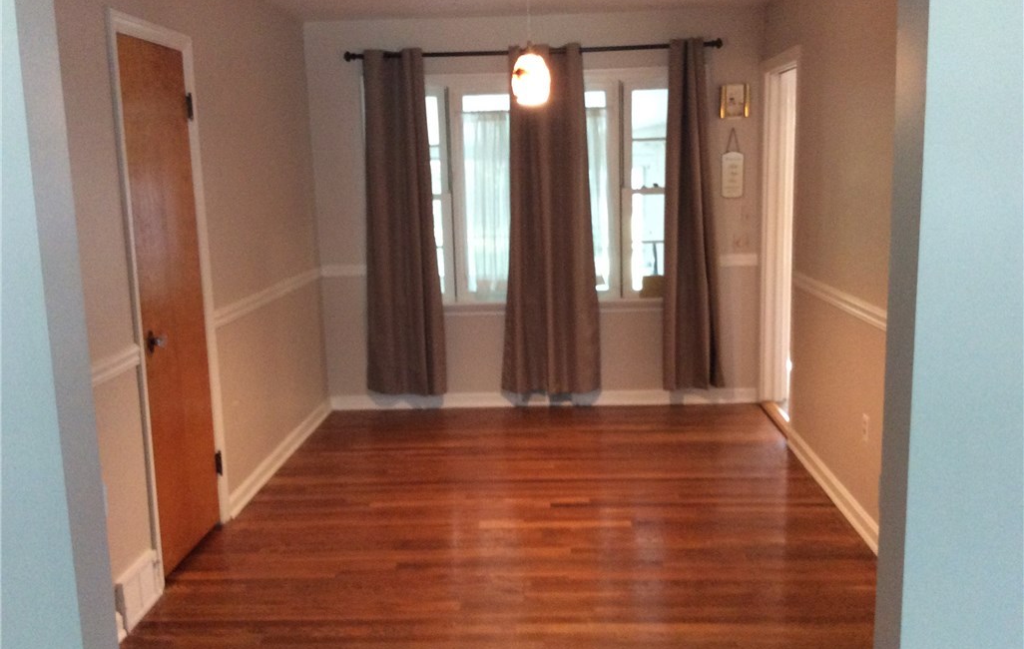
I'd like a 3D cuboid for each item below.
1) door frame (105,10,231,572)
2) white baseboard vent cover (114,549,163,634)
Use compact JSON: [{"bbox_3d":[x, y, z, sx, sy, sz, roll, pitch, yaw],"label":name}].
[{"bbox_3d":[-1.350,-0.090,3.729,0.100,2.108,0.775,-1,10,3],"label":"door frame"},{"bbox_3d":[-1.326,0.944,3.366,0.038,0.188,0.301,-1,10,3],"label":"white baseboard vent cover"}]

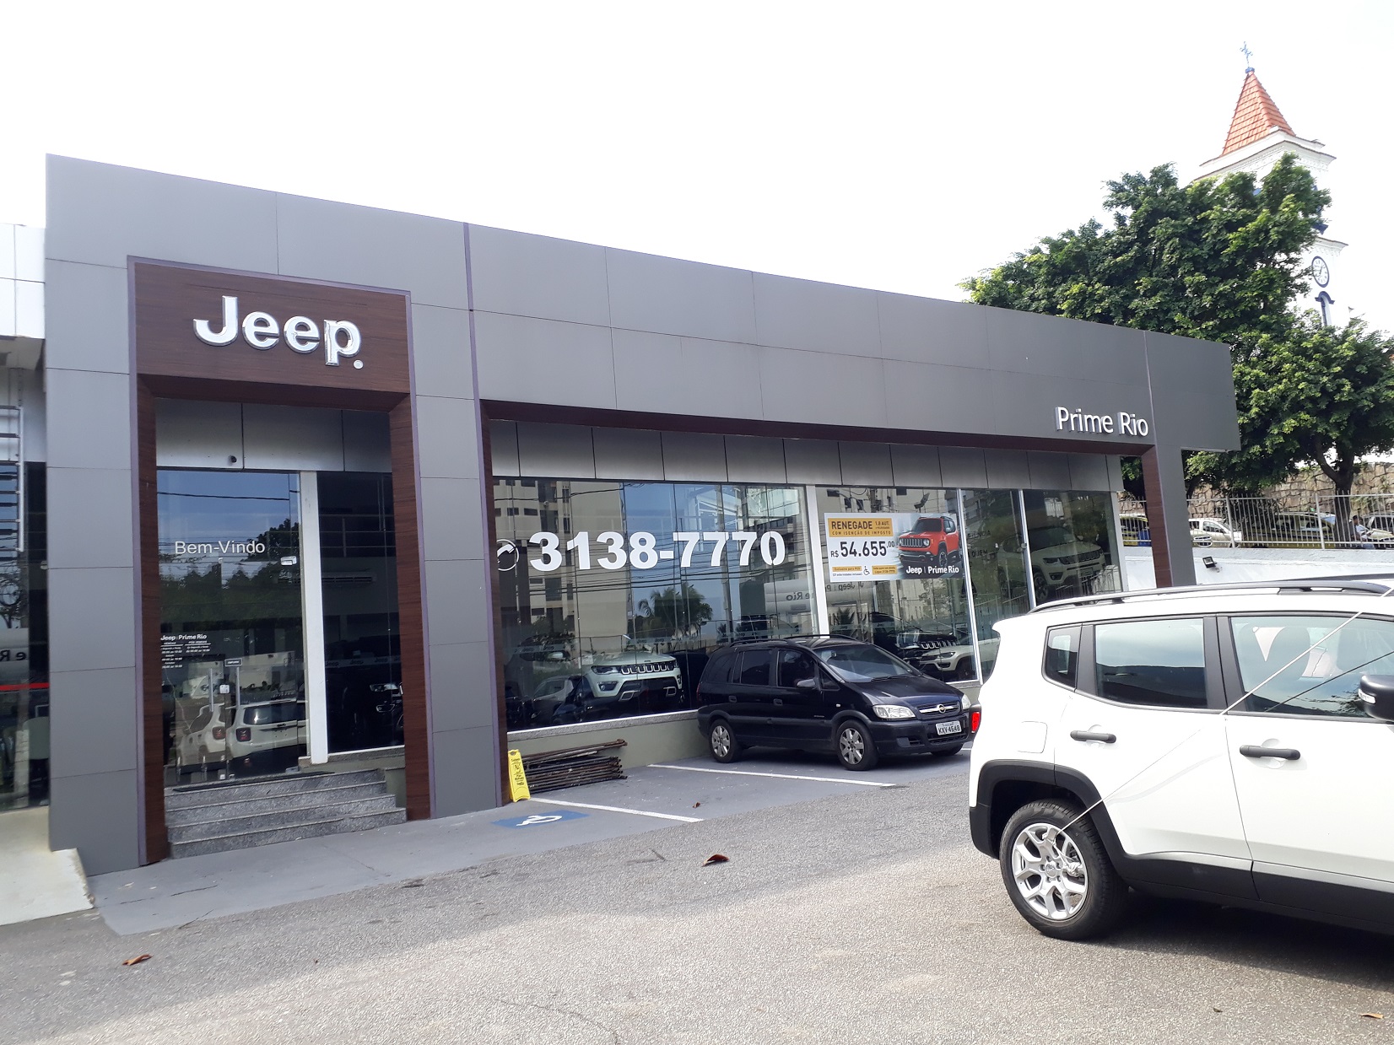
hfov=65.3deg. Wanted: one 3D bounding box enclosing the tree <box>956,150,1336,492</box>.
[{"bbox_3d":[13.317,-5.176,32.000,10.300,11.000,9.200,-7,-7,23],"label":"tree"}]

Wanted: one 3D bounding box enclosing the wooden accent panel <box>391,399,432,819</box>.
[{"bbox_3d":[-3.294,0.917,12.403,0.220,4.830,0.200,0,-8,-34],"label":"wooden accent panel"}]

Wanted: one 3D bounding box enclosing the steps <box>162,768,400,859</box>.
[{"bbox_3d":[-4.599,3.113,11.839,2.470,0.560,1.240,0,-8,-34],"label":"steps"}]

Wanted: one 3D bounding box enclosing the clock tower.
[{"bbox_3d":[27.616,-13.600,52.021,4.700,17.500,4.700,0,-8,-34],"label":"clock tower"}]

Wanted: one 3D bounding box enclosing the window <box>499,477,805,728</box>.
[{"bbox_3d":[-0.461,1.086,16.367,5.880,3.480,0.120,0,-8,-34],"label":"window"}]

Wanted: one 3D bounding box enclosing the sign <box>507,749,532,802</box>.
[{"bbox_3d":[-2.165,3.038,13.075,0.200,0.610,0.280,-9,-8,33],"label":"sign"}]

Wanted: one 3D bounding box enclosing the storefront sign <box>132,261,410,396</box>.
[{"bbox_3d":[-4.563,-2.090,11.909,2.870,1.190,0.150,0,-8,-34],"label":"storefront sign"}]

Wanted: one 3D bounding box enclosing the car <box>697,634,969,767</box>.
[{"bbox_3d":[1.760,2.368,14.684,1.760,1.660,4.320,0,-8,-36],"label":"car"}]

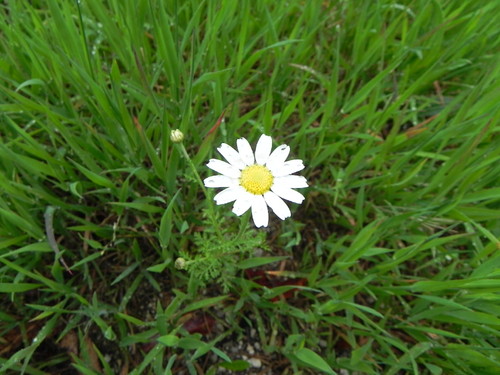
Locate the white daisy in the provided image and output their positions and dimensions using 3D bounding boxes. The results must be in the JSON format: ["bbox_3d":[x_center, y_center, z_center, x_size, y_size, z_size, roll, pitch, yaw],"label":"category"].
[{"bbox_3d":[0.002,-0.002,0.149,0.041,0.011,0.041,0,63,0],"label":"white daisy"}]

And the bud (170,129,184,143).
[{"bbox_3d":[-0.032,-0.023,0.165,0.006,0.006,0.006,-9,50,11],"label":"bud"}]

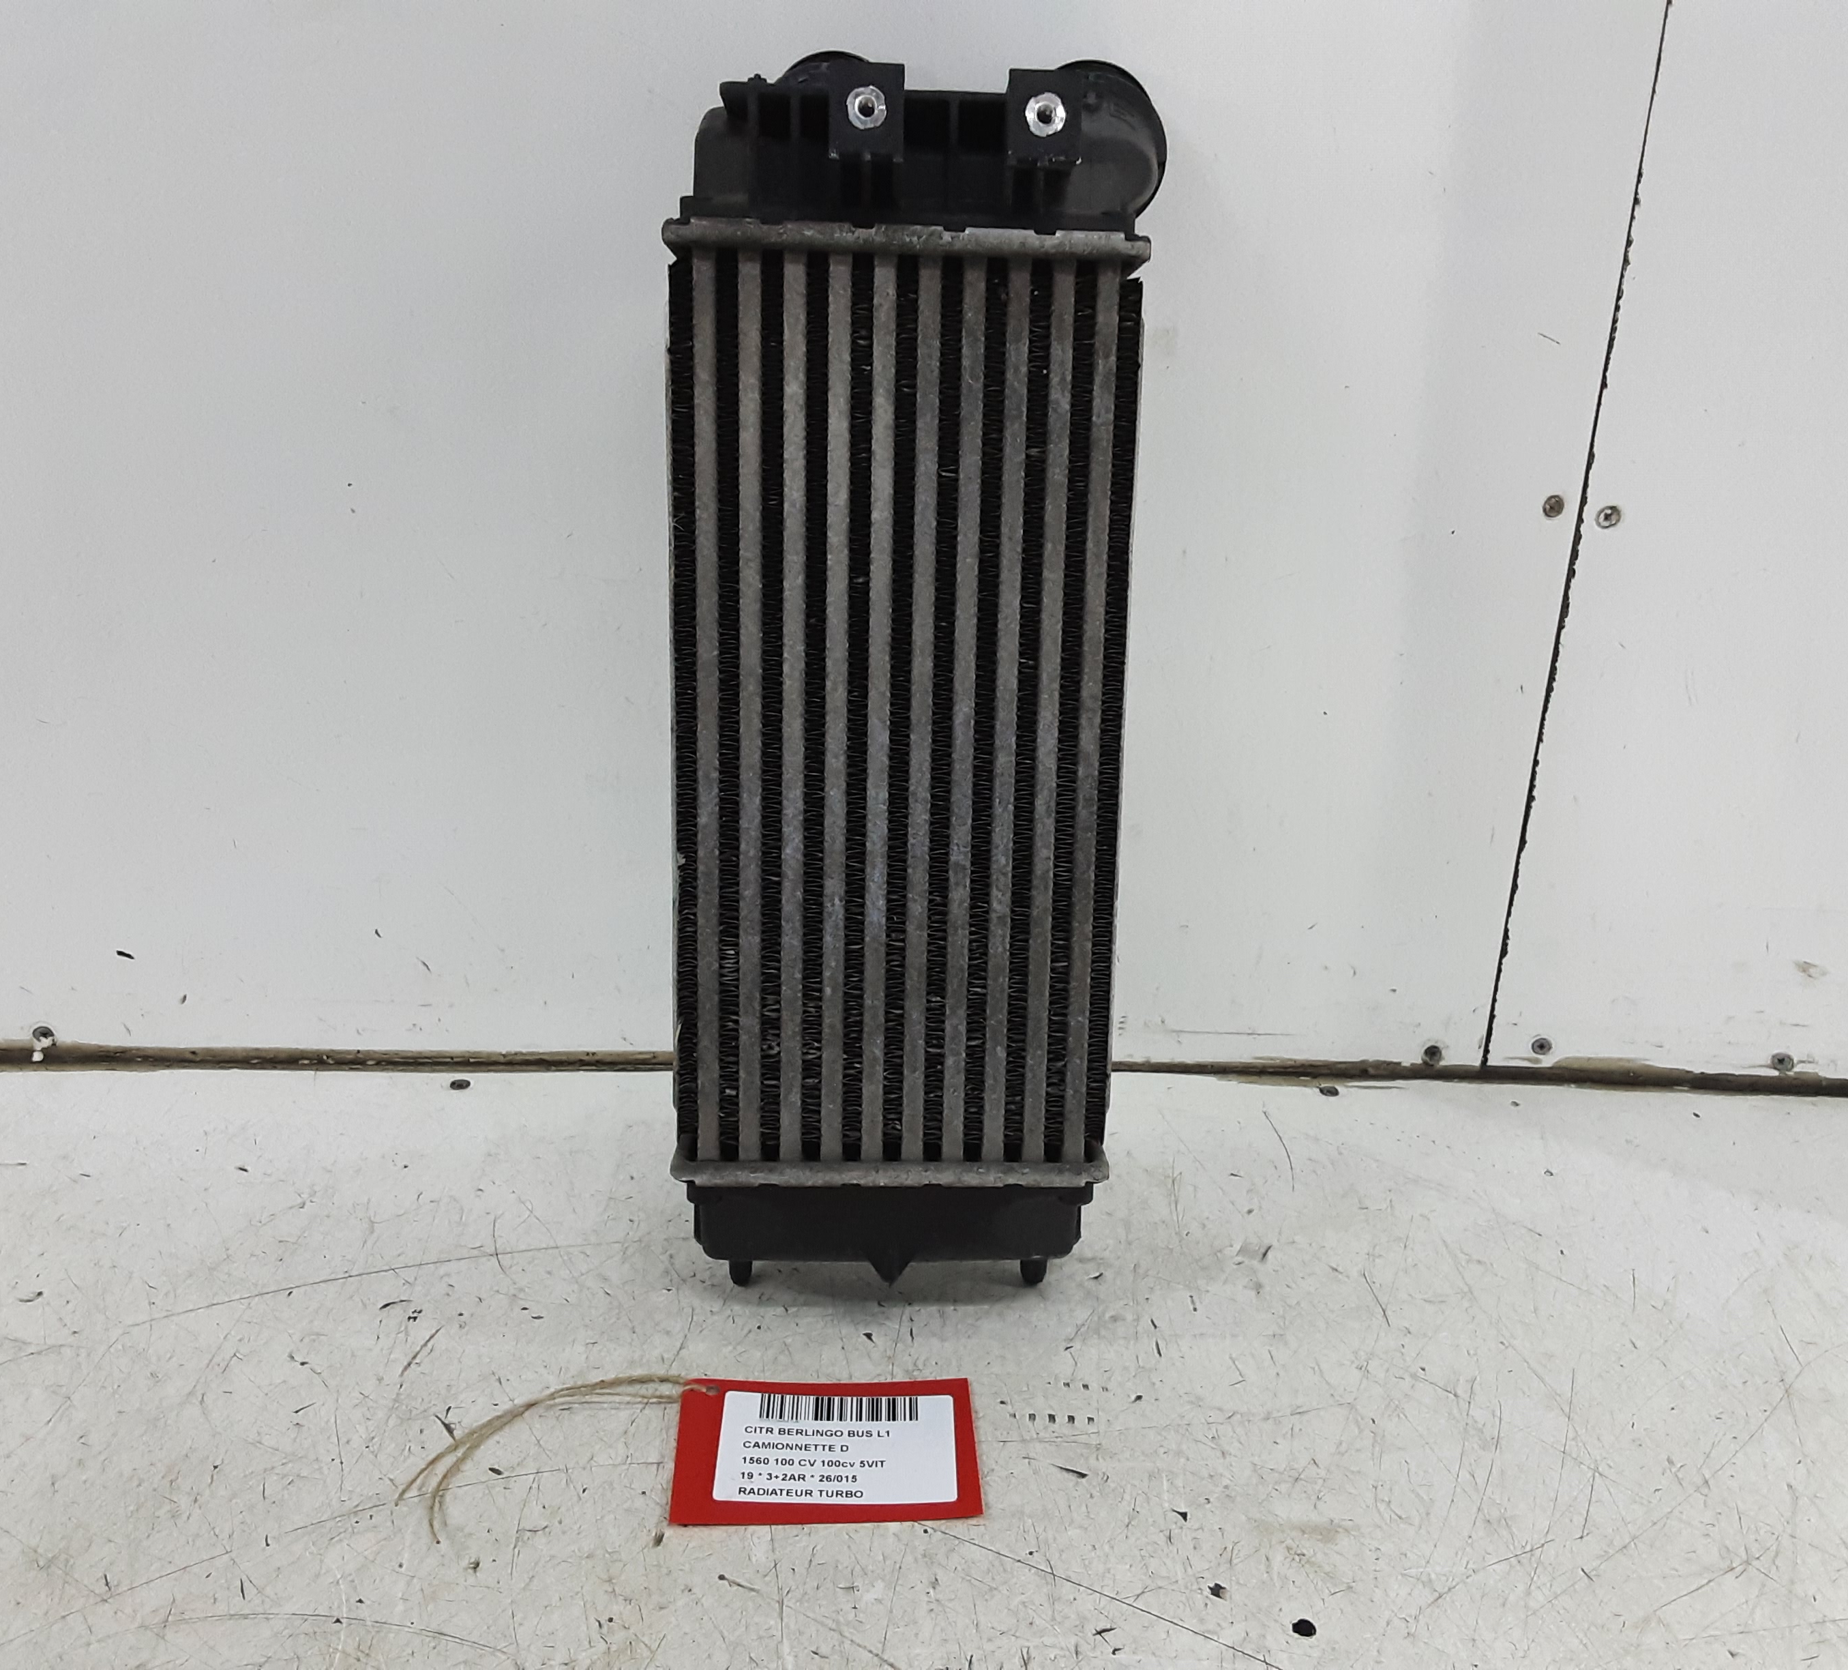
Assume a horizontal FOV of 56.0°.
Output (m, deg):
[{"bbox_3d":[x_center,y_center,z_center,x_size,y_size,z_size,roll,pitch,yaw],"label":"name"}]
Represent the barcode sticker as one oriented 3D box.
[{"bbox_3d":[-0.033,0.205,0.585,0.101,0.004,0.062,1,27,-3],"label":"barcode sticker"}]

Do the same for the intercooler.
[{"bbox_3d":[-0.001,-0.050,0.628,0.175,0.447,0.090,1,12,-3],"label":"intercooler"}]

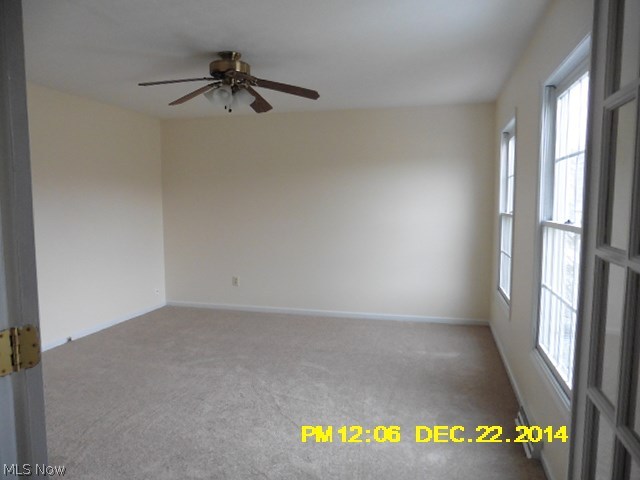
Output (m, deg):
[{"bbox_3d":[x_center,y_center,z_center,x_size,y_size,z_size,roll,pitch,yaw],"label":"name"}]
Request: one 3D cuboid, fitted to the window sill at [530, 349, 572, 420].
[{"bbox_3d":[1.155,0.684,2.235,0.060,0.065,0.880,1,5,15],"label":"window sill"}]

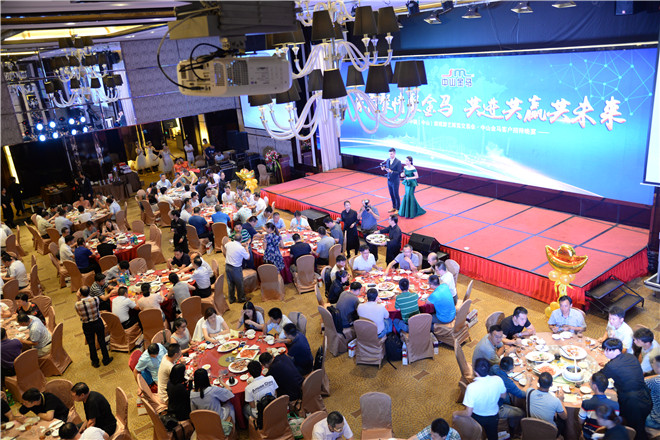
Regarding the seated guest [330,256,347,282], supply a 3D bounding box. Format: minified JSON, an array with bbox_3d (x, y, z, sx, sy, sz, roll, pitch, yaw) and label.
[{"bbox_3d":[0.250,1.371,10.949,0.750,1.250,0.520,7,22,32],"label":"seated guest"}]

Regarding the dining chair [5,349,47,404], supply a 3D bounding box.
[{"bbox_3d":[-5.527,2.745,9.176,0.600,0.950,0.460,3,20,22],"label":"dining chair"}]

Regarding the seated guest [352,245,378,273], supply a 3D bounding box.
[{"bbox_3d":[0.847,1.158,11.384,0.580,1.270,0.750,-12,20,-19],"label":"seated guest"}]

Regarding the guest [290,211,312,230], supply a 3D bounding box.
[{"bbox_3d":[-0.787,0.355,14.237,0.550,1.260,0.750,1,19,17],"label":"guest"}]

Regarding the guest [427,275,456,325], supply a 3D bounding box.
[{"bbox_3d":[1.954,1.666,9.635,0.800,1.230,0.550,11,25,40],"label":"guest"}]

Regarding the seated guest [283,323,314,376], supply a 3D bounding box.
[{"bbox_3d":[-0.587,2.377,8.520,0.800,1.250,0.500,-2,19,10],"label":"seated guest"}]

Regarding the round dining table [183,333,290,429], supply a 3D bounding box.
[{"bbox_3d":[-1.572,2.629,8.482,1.820,0.760,1.820,-5,19,2],"label":"round dining table"}]

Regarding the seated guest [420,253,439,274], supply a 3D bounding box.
[{"bbox_3d":[2.196,1.290,10.930,0.800,1.250,0.520,-13,20,-22],"label":"seated guest"}]

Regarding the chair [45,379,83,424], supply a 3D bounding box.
[{"bbox_3d":[-4.160,3.009,7.765,0.490,0.950,0.580,0,19,15],"label":"chair"}]

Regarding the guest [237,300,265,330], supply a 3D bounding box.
[{"bbox_3d":[-1.442,2.134,9.530,0.500,1.220,0.750,-2,19,8],"label":"guest"}]

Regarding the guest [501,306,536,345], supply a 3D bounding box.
[{"bbox_3d":[3.139,2.051,8.524,0.520,1.220,0.750,-12,19,-18],"label":"guest"}]

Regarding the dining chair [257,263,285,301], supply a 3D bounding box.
[{"bbox_3d":[-1.411,1.370,12.250,0.460,0.950,0.570,-3,18,5],"label":"dining chair"}]

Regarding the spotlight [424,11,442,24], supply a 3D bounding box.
[{"bbox_3d":[2.621,-5.129,13.000,0.310,0.320,0.380,6,8,-39],"label":"spotlight"}]

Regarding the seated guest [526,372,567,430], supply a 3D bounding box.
[{"bbox_3d":[2.901,2.553,6.928,0.560,1.280,0.800,6,21,30],"label":"seated guest"}]

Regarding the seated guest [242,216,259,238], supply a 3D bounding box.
[{"bbox_3d":[-2.042,0.534,14.033,0.800,1.270,0.520,8,23,34],"label":"seated guest"}]

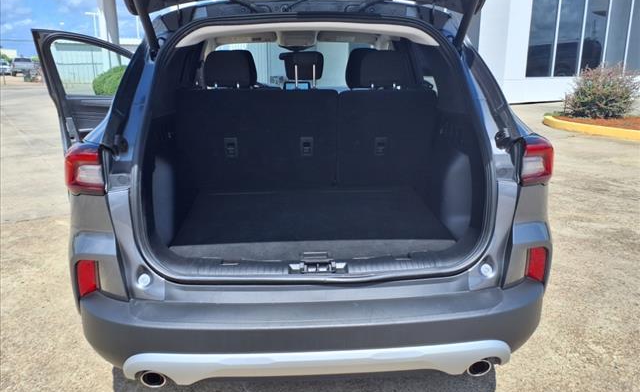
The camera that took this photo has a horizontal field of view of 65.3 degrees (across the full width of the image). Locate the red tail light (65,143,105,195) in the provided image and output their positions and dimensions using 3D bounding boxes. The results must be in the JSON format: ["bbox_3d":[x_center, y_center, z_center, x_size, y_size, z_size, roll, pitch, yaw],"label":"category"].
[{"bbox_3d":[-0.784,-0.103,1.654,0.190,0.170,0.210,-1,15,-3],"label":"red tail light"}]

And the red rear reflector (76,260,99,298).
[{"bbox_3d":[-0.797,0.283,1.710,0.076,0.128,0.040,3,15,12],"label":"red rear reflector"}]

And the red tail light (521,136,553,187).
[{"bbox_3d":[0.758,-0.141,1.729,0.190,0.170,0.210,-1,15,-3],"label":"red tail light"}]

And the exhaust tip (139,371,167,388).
[{"bbox_3d":[-0.573,0.618,1.758,0.088,0.070,0.130,-1,15,-3],"label":"exhaust tip"}]

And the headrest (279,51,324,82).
[{"bbox_3d":[-0.077,-0.649,2.497,0.200,0.145,0.110,-1,15,-3],"label":"headrest"}]

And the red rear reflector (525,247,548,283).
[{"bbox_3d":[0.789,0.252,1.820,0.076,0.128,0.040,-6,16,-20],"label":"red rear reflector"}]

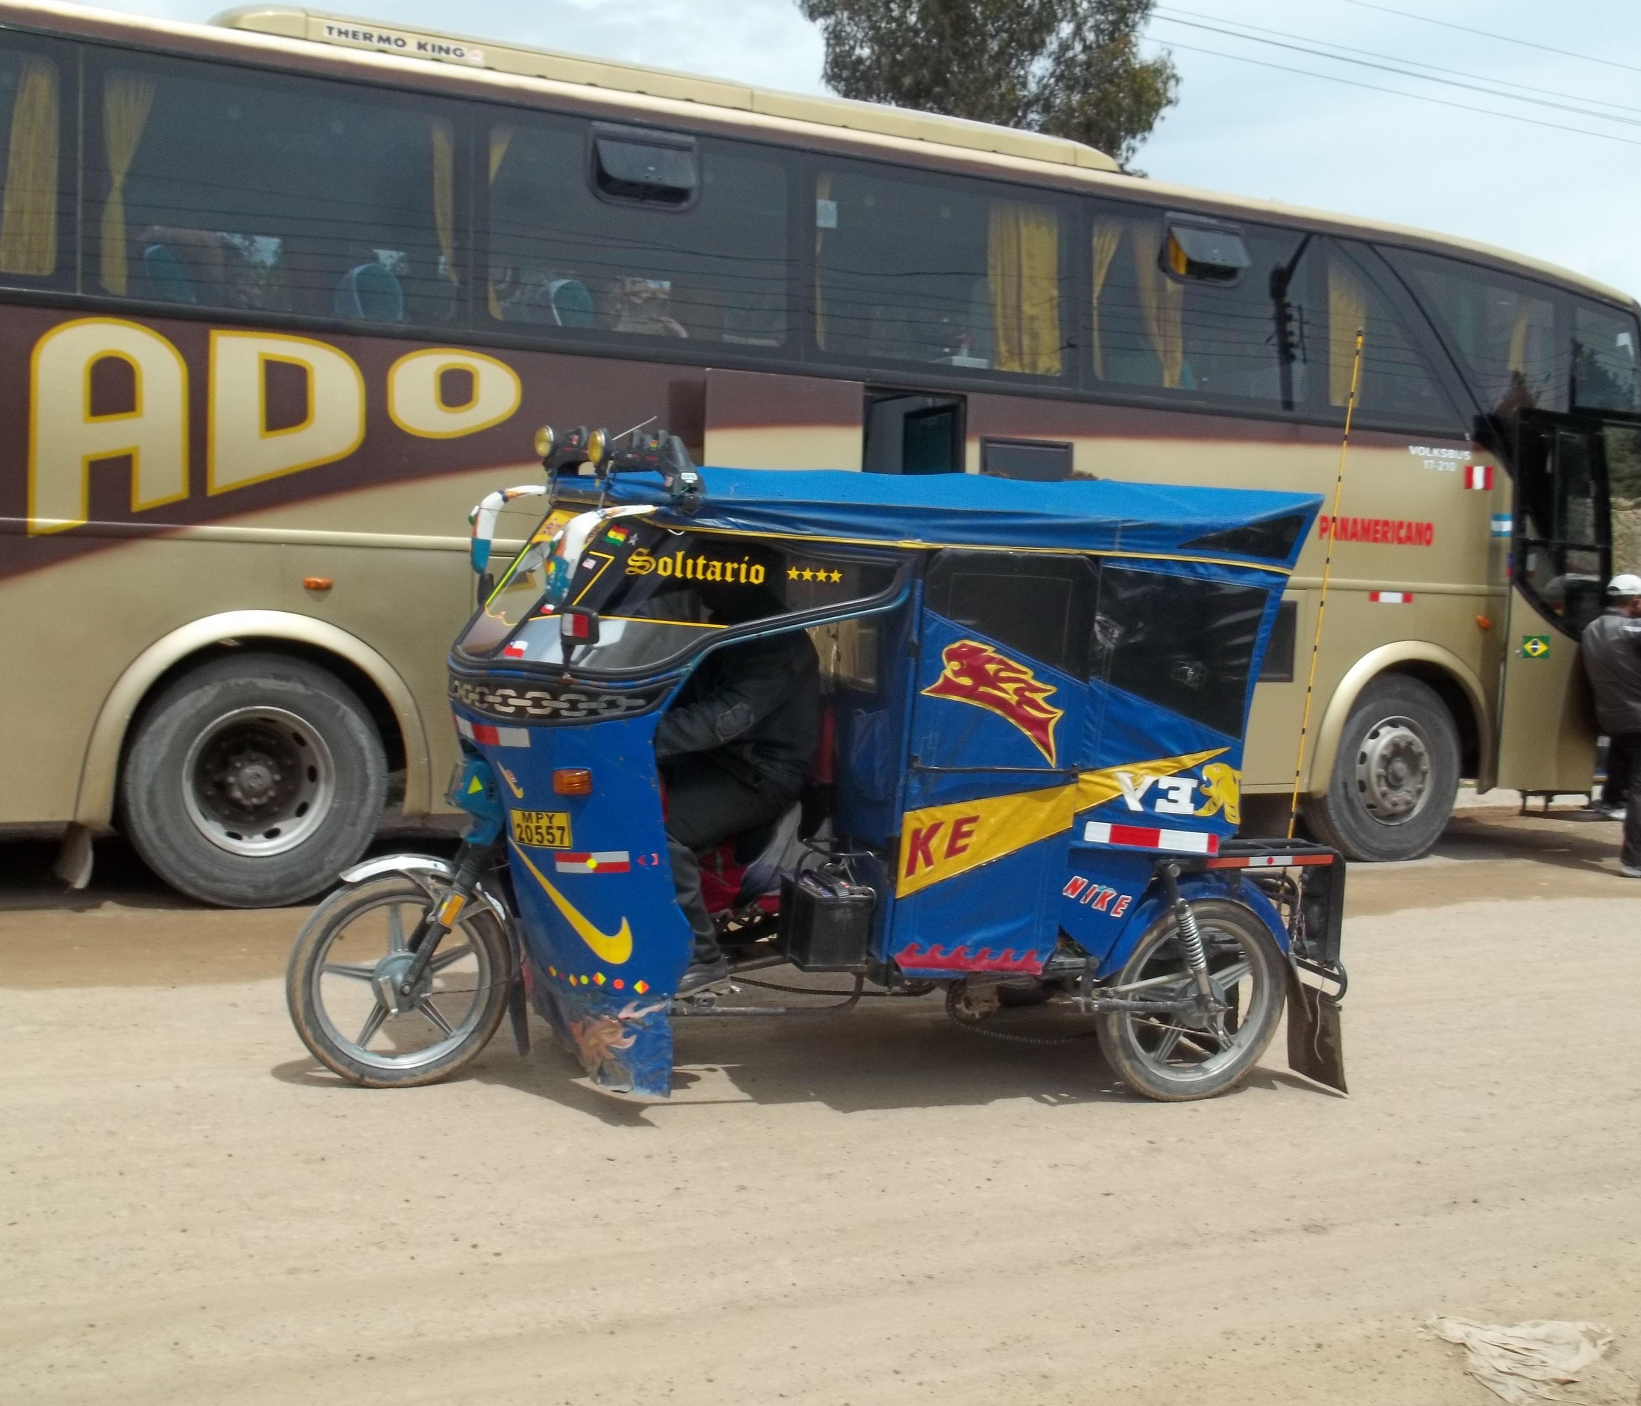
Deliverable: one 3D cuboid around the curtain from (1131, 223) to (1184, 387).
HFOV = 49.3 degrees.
[{"bbox_3d":[1.687,-2.007,8.989,0.348,0.853,0.110,0,3,-26],"label":"curtain"}]

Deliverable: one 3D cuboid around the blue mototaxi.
[{"bbox_3d":[0.005,0.161,5.097,2.930,1.770,1.230,1,3,-23],"label":"blue mototaxi"}]

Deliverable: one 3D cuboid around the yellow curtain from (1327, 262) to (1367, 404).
[{"bbox_3d":[2.812,-1.980,9.530,0.271,0.809,0.110,0,3,-26],"label":"yellow curtain"}]

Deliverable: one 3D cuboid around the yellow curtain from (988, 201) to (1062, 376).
[{"bbox_3d":[0.989,-2.014,8.654,0.414,0.857,0.110,0,3,-26],"label":"yellow curtain"}]

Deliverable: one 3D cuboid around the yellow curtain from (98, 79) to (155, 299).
[{"bbox_3d":[-2.674,-2.007,6.899,0.206,0.867,0.110,0,3,-26],"label":"yellow curtain"}]

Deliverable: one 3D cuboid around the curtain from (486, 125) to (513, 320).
[{"bbox_3d":[-1.360,-2.030,7.527,0.159,0.846,0.110,0,3,-26],"label":"curtain"}]

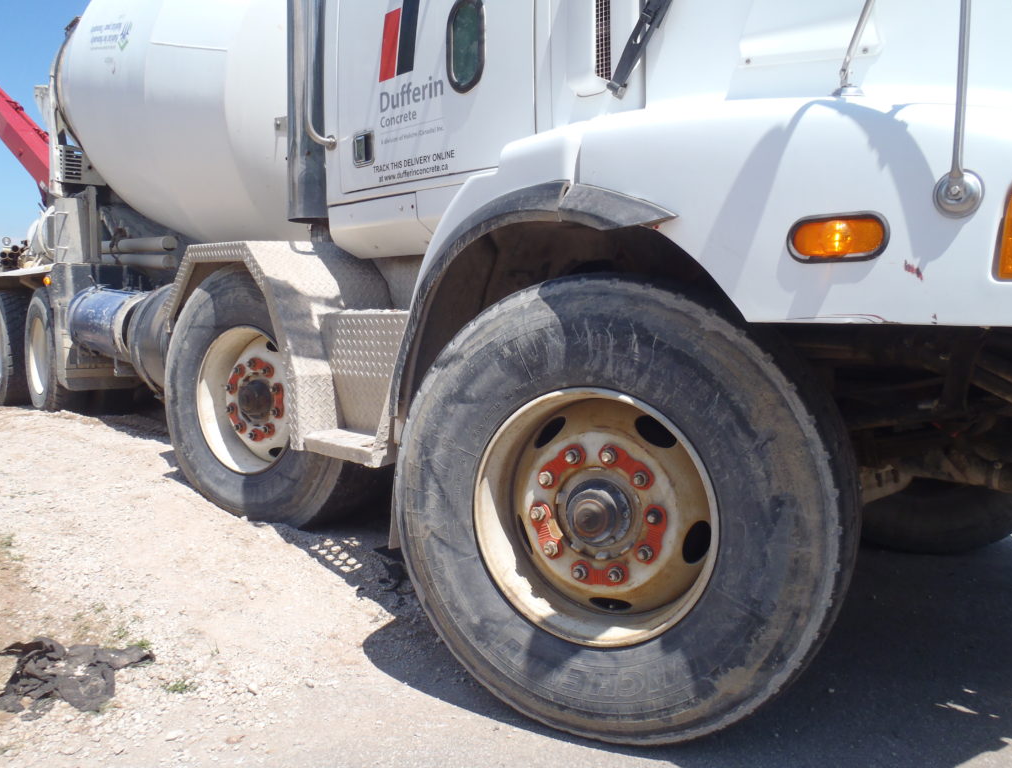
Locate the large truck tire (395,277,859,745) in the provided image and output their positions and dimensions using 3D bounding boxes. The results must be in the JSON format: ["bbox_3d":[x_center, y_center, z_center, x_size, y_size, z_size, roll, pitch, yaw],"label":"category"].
[{"bbox_3d":[0.264,0.291,2.023,1.065,1.065,0.385,4,6,27],"label":"large truck tire"}]

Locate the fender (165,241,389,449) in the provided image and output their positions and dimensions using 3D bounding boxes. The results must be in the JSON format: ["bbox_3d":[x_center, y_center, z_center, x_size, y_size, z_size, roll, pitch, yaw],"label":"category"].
[{"bbox_3d":[-0.900,-0.197,3.380,0.500,0.730,1.300,-4,7,-41],"label":"fender"}]

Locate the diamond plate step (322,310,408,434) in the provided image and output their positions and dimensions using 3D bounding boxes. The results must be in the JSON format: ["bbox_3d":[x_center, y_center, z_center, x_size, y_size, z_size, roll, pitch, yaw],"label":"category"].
[{"bbox_3d":[-0.361,-0.035,2.843,0.290,0.410,0.520,-4,7,-41],"label":"diamond plate step"}]

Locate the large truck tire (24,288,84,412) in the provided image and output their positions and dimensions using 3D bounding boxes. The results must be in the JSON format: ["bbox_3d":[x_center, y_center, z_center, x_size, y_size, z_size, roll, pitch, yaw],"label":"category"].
[{"bbox_3d":[-3.487,-0.217,6.438,0.280,1.050,1.050,-4,7,-40],"label":"large truck tire"}]

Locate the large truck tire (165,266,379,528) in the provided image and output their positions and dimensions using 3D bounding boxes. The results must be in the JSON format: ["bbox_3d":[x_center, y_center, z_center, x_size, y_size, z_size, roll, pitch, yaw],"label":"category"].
[{"bbox_3d":[-0.944,0.055,3.410,1.065,1.065,0.385,5,7,34],"label":"large truck tire"}]

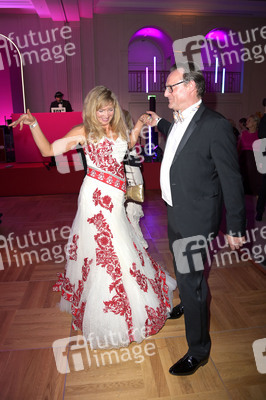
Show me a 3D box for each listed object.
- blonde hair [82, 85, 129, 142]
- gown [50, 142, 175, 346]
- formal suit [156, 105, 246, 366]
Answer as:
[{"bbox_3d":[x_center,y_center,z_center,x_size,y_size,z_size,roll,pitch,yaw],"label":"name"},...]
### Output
[{"bbox_3d":[-0.190,-0.571,1.789,0.300,0.370,0.280,-3,13,-12],"label":"blonde hair"},{"bbox_3d":[-0.140,0.242,2.072,1.000,1.390,0.870,-3,13,-14],"label":"gown"},{"bbox_3d":[0.420,0.210,1.685,0.500,1.530,0.620,-5,14,-22],"label":"formal suit"}]

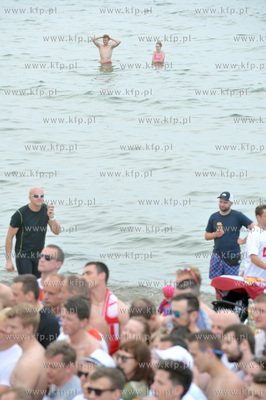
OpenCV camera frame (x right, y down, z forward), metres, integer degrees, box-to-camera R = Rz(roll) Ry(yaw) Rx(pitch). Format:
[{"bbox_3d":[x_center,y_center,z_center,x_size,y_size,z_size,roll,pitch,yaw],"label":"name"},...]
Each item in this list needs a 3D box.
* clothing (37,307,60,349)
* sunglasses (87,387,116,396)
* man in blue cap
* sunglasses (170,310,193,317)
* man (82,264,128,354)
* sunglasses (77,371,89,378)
[{"bbox_3d":[-0.742,1.085,16.900,0.320,0.700,0.520,-8,12,-39],"label":"clothing"},{"bbox_3d":[-0.157,1.083,12.487,0.140,0.048,0.142,-1,4,-37],"label":"sunglasses"},{"bbox_3d":[1.232,0.790,28.347,0.620,1.820,0.400,3,10,20],"label":"man in blue cap"},{"bbox_3d":[0.358,0.811,15.900,0.150,0.045,0.145,-5,11,-30],"label":"sunglasses"},{"bbox_3d":[-0.221,1.399,17.947,0.360,1.820,0.540,-9,13,-44],"label":"man"},{"bbox_3d":[-0.221,1.030,12.932,0.140,0.048,0.142,-1,4,-34],"label":"sunglasses"}]

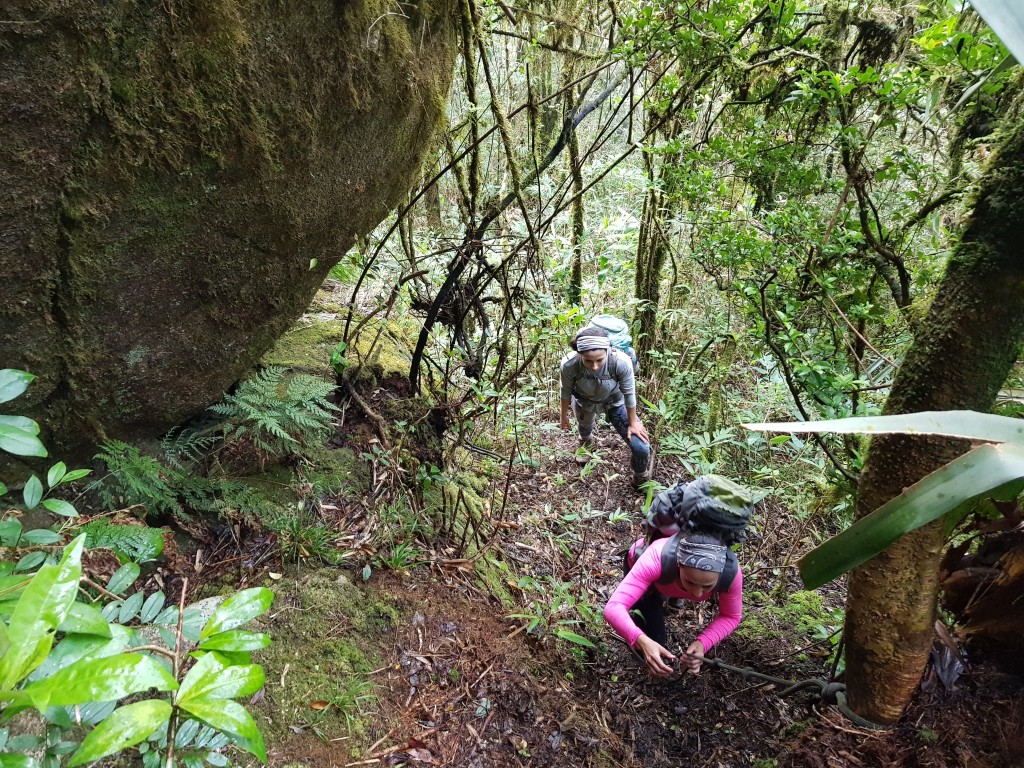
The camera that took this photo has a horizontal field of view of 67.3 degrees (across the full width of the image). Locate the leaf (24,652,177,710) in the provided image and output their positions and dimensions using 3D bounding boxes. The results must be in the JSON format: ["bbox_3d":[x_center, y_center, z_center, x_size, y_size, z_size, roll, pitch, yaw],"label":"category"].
[{"bbox_3d":[-0.451,0.328,0.850,0.155,0.025,0.056,0,33,0],"label":"leaf"}]

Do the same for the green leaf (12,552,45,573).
[{"bbox_3d":[-0.909,0.336,1.450,0.058,0.010,0.028,-21,38,-29],"label":"green leaf"}]

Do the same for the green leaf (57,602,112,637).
[{"bbox_3d":[-0.572,0.312,1.020,0.085,0.015,0.040,11,35,17],"label":"green leaf"}]

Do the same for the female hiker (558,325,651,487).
[{"bbox_3d":[0.593,0.141,5.000,0.560,1.220,0.660,7,34,11],"label":"female hiker"}]

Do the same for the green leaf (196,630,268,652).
[{"bbox_3d":[-0.370,0.344,1.030,0.092,0.014,0.032,-4,33,-7],"label":"green leaf"}]

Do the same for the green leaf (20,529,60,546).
[{"bbox_3d":[-0.919,0.299,1.500,0.074,0.012,0.034,0,33,0],"label":"green leaf"}]

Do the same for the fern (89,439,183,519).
[{"bbox_3d":[-1.253,0.316,2.600,0.300,0.160,0.260,11,35,17],"label":"fern"}]

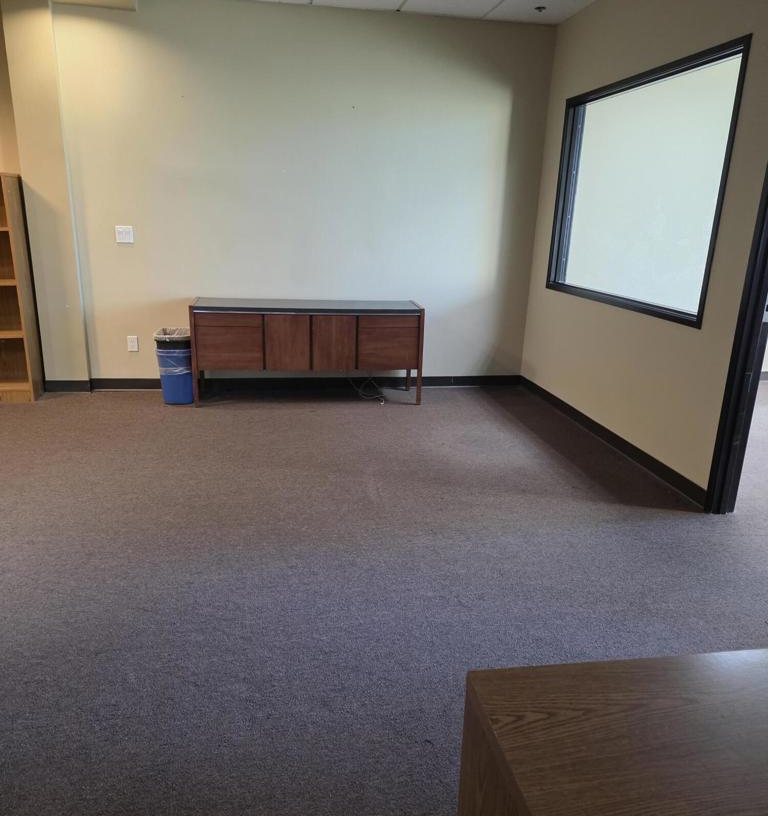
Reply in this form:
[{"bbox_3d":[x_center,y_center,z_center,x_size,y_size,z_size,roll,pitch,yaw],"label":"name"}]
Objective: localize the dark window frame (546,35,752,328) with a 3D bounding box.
[{"bbox_3d":[1.466,-1.279,4.083,0.100,1.308,1.937,-1,16,-10],"label":"dark window frame"}]

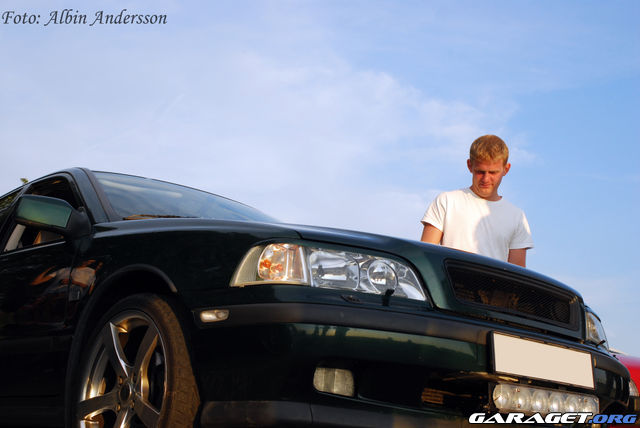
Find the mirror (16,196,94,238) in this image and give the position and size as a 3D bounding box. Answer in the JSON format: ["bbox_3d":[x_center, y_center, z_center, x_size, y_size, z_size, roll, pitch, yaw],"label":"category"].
[{"bbox_3d":[-0.934,0.012,3.235,0.225,0.140,0.150,16,-21,-40],"label":"mirror"}]

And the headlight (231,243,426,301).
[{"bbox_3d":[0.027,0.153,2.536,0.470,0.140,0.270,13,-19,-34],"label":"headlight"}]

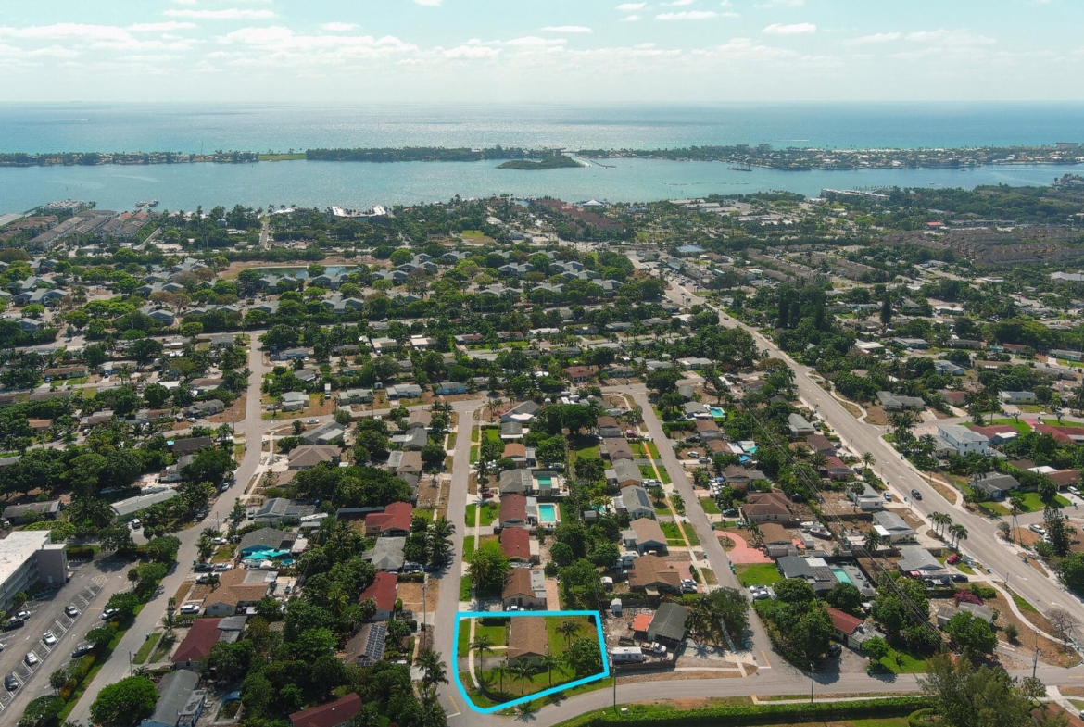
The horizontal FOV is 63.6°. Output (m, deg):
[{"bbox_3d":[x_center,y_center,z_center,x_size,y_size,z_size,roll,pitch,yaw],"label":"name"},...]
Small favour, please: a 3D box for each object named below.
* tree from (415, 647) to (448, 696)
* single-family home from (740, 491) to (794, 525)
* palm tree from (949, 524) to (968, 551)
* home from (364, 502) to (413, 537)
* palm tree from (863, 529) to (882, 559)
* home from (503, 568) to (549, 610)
[{"bbox_3d":[-23.280,65.590,184.270,6.400,8.700,6.400,0,17,0],"label":"tree"},{"bbox_3d":[68.130,43.080,265.180,14.600,4.400,14.300,-1,17,-3],"label":"single-family home"},{"bbox_3d":[116.200,48.480,243.090,4.500,7.000,4.500,0,17,0],"label":"palm tree"},{"bbox_3d":[-44.420,45.900,256.470,12.790,4.100,16.540,-1,17,-3],"label":"home"},{"bbox_3d":[90.800,49.540,239.120,5.000,7.300,5.000,0,17,0],"label":"palm tree"},{"bbox_3d":[-4.480,56.560,221.660,10.940,4.100,12.990,-1,17,-3],"label":"home"}]

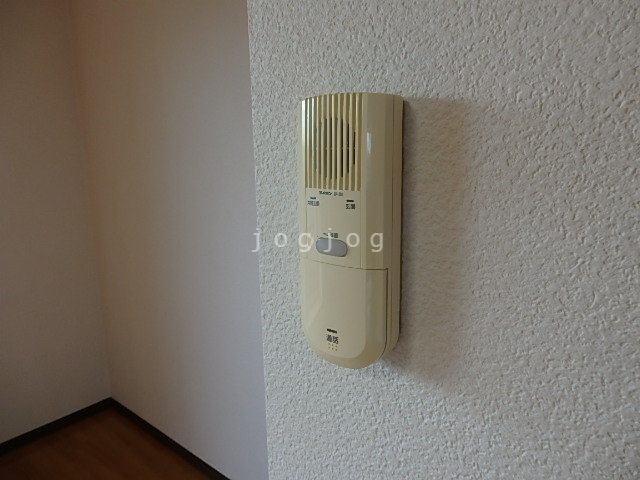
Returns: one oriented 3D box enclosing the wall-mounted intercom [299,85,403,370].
[{"bbox_3d":[0.020,-0.004,0.339,0.072,0.194,0.036,6,12,38],"label":"wall-mounted intercom"}]

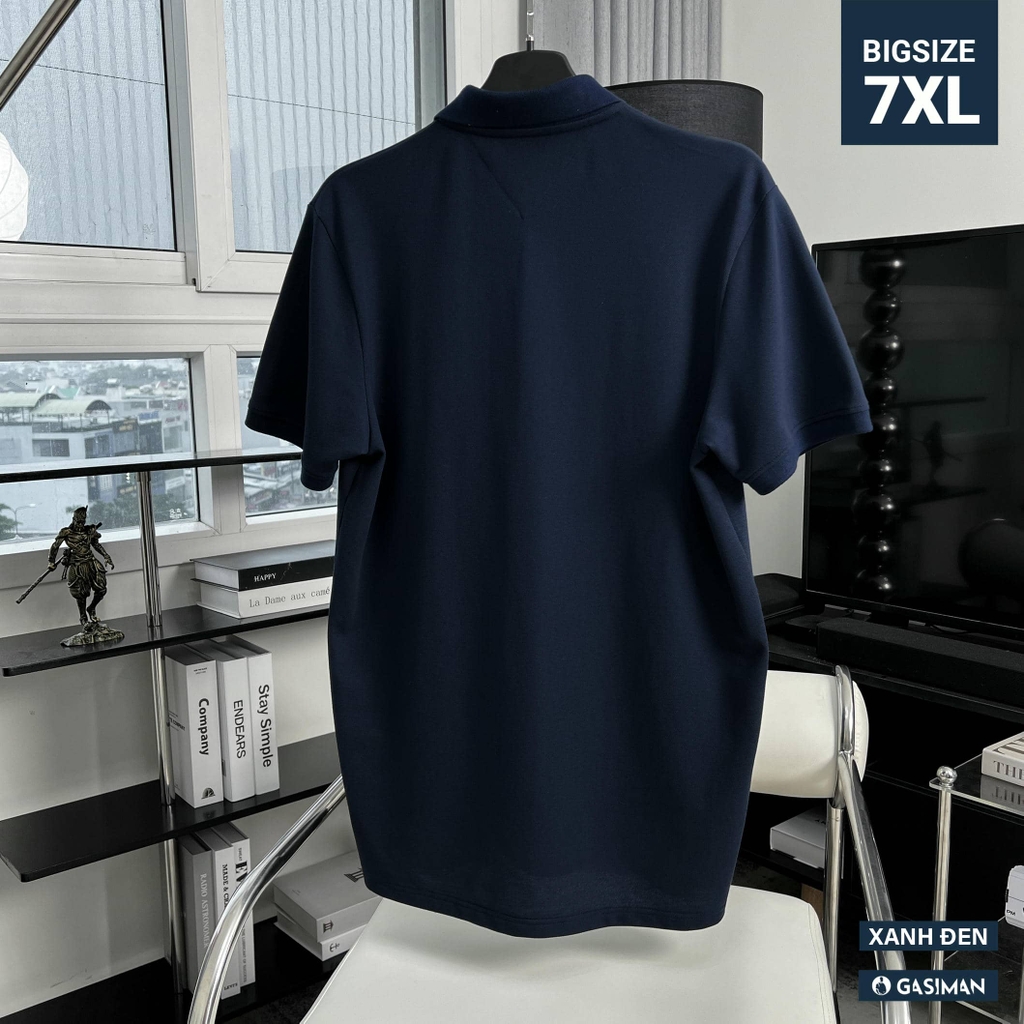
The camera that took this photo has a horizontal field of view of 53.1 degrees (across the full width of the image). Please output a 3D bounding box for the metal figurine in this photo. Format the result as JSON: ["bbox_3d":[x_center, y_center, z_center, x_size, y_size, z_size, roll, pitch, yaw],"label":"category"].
[{"bbox_3d":[-0.667,0.098,1.557,0.141,0.206,0.110,-6,11,-30],"label":"metal figurine"}]

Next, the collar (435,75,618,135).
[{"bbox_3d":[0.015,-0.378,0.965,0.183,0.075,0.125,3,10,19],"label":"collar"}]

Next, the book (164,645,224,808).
[{"bbox_3d":[-0.547,0.355,1.726,0.049,0.241,0.146,-8,12,-40],"label":"book"}]

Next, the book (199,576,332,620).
[{"bbox_3d":[-0.396,0.133,1.836,0.274,0.045,0.197,-8,7,-38],"label":"book"}]

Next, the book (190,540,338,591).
[{"bbox_3d":[-0.399,0.093,1.839,0.283,0.035,0.209,-8,7,-38],"label":"book"}]

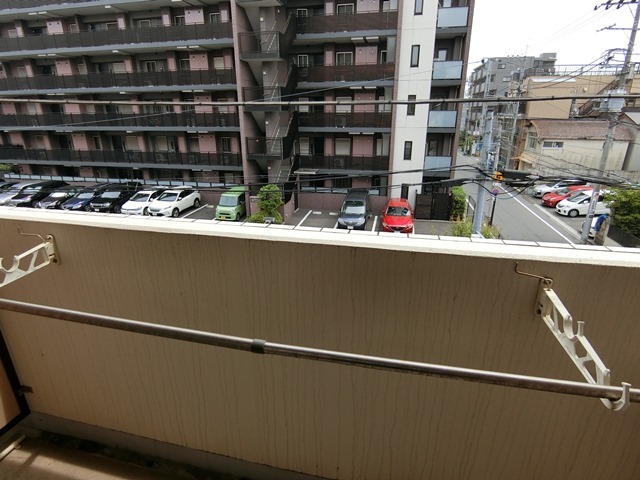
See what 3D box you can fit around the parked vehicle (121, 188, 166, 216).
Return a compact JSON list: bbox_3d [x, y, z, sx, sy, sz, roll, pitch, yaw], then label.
[{"bbox_3d":[-12.814,-2.855,26.163,1.750,1.480,4.200,4,21,13],"label":"parked vehicle"}]

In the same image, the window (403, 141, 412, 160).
[{"bbox_3d":[6.013,-6.059,23.900,0.470,1.230,0.120,4,21,13],"label":"window"}]

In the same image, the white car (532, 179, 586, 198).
[{"bbox_3d":[19.637,-4.045,28.509,4.400,1.520,1.740,1,21,3],"label":"white car"}]

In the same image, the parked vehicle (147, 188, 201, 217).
[{"bbox_3d":[-10.347,-2.810,25.062,1.830,1.660,4.700,4,19,13],"label":"parked vehicle"}]

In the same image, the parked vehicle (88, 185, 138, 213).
[{"bbox_3d":[-14.989,-3.169,26.144,1.780,1.680,4.600,4,19,13],"label":"parked vehicle"}]

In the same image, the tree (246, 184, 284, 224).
[{"bbox_3d":[-3.529,-2.425,23.397,2.050,2.450,1.700,4,21,13],"label":"tree"}]

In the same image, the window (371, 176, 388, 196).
[{"bbox_3d":[4.248,-3.782,24.963,1.298,1.344,0.120,4,19,13],"label":"window"}]

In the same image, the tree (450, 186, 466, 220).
[{"bbox_3d":[8.891,-2.321,22.413,1.050,2.300,1.100,4,19,13],"label":"tree"}]

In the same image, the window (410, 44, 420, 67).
[{"bbox_3d":[5.963,-11.430,21.895,0.470,1.220,0.120,4,21,13],"label":"window"}]

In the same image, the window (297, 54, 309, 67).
[{"bbox_3d":[-1.162,-12.345,24.610,0.691,1.067,0.120,4,19,13],"label":"window"}]

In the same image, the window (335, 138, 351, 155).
[{"bbox_3d":[1.708,-6.722,25.397,1.118,1.178,0.120,4,19,13],"label":"window"}]

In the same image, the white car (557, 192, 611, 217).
[{"bbox_3d":[18.635,-2.543,24.439,4.000,1.540,1.700,0,20,1],"label":"white car"}]

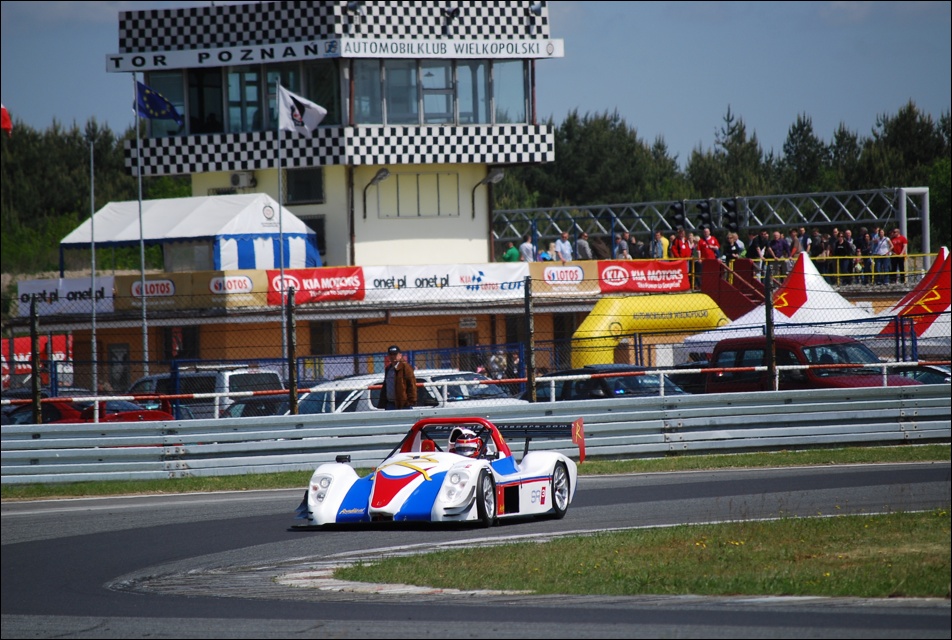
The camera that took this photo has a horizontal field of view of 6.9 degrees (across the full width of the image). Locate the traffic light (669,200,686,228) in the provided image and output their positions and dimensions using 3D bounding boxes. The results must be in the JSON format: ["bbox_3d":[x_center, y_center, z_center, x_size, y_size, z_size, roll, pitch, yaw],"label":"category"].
[{"bbox_3d":[6.781,-3.424,267.000,0.420,1.080,0.370,-2,0,-38],"label":"traffic light"}]

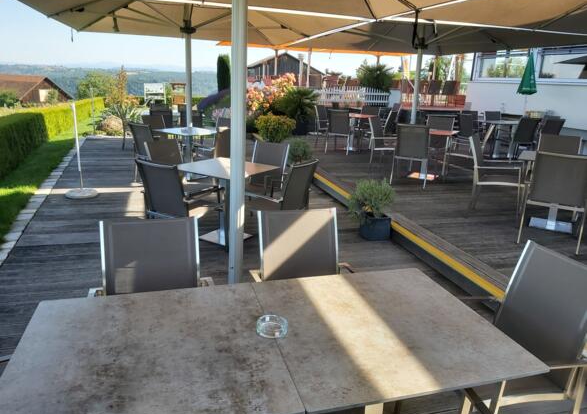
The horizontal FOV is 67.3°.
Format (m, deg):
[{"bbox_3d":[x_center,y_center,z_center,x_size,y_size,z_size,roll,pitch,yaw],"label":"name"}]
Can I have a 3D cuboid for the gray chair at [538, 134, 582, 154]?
[{"bbox_3d":[3.248,-0.366,5.369,0.560,0.880,0.660,10,18,22],"label":"gray chair"}]

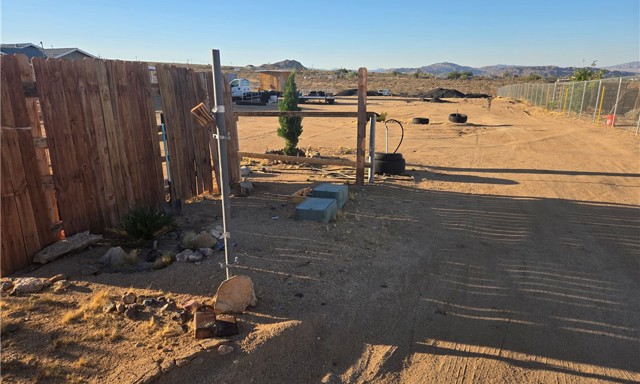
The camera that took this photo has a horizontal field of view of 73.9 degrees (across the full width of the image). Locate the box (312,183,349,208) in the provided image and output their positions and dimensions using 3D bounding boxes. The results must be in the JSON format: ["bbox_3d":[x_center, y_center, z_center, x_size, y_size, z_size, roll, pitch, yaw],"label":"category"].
[{"bbox_3d":[0.155,0.052,5.850,0.400,0.190,0.410,4,16,13],"label":"box"}]

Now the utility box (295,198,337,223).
[{"bbox_3d":[-0.036,0.223,5.300,0.390,0.150,0.440,4,16,13],"label":"utility box"}]

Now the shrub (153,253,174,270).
[{"bbox_3d":[-1.461,0.654,3.970,0.210,0.140,0.190,0,15,0],"label":"shrub"}]

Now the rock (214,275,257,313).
[{"bbox_3d":[-0.629,0.741,3.127,0.290,0.260,0.130,-3,15,-9],"label":"rock"}]

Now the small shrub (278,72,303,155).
[{"bbox_3d":[-0.709,-1.787,9.870,0.530,1.880,0.530,0,15,0],"label":"small shrub"}]

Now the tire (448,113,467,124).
[{"bbox_3d":[5.147,-2.724,15.800,0.680,0.230,0.680,0,15,0],"label":"tire"}]

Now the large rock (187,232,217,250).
[{"bbox_3d":[-1.216,0.491,4.345,0.280,0.130,0.220,-5,16,-15],"label":"large rock"}]

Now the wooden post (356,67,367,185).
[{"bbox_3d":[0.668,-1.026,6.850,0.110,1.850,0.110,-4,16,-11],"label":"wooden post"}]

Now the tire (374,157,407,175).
[{"bbox_3d":[1.265,-0.474,7.850,0.630,0.260,0.630,0,15,0],"label":"tire"}]

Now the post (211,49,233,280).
[{"bbox_3d":[-0.777,-0.138,3.358,0.060,1.900,0.060,0,15,0],"label":"post"}]

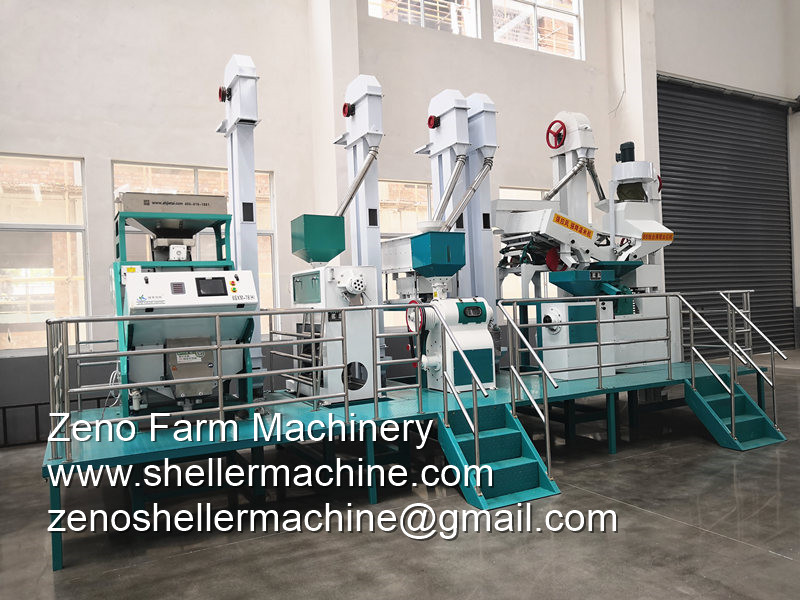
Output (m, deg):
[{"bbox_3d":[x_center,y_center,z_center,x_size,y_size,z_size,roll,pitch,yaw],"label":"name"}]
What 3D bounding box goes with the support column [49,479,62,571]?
[{"bbox_3d":[-2.210,1.423,4.015,0.062,0.572,0.062,-2,0,-28],"label":"support column"}]

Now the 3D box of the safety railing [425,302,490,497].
[{"bbox_3d":[0.502,0.790,5.111,0.065,1.514,0.741,-2,0,-28],"label":"safety railing"}]

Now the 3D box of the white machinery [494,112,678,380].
[{"bbox_3d":[2.295,-0.810,7.957,2.550,3.350,1.600,-2,0,-28],"label":"white machinery"}]

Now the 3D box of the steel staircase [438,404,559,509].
[{"bbox_3d":[0.819,1.276,5.226,0.728,0.650,0.669,-2,0,-28],"label":"steel staircase"}]

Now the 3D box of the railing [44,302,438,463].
[{"bbox_3d":[-0.985,0.544,4.745,2.951,0.939,0.065,-2,0,-28],"label":"railing"}]

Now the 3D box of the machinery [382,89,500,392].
[{"bbox_3d":[0.570,-0.798,7.185,1.720,3.450,1.450,-2,0,-28],"label":"machinery"}]

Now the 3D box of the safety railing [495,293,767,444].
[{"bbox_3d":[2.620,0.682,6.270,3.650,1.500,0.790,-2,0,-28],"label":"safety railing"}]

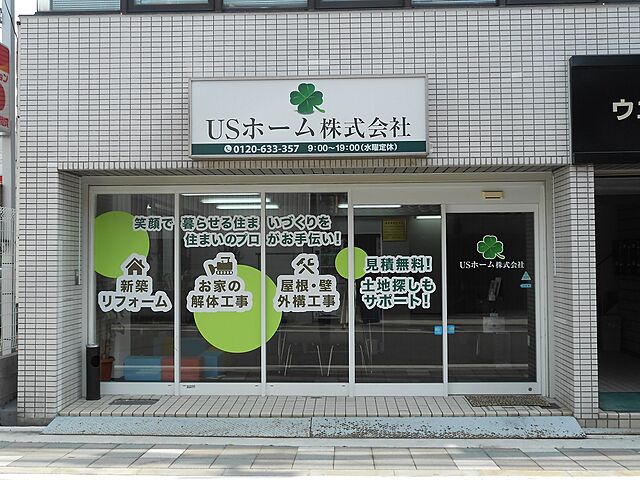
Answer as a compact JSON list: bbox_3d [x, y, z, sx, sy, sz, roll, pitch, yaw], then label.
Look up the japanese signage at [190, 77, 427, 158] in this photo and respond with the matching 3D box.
[{"bbox_3d":[-0.106,-1.136,6.544,2.203,0.742,0.180,0,-3,2],"label":"japanese signage"}]

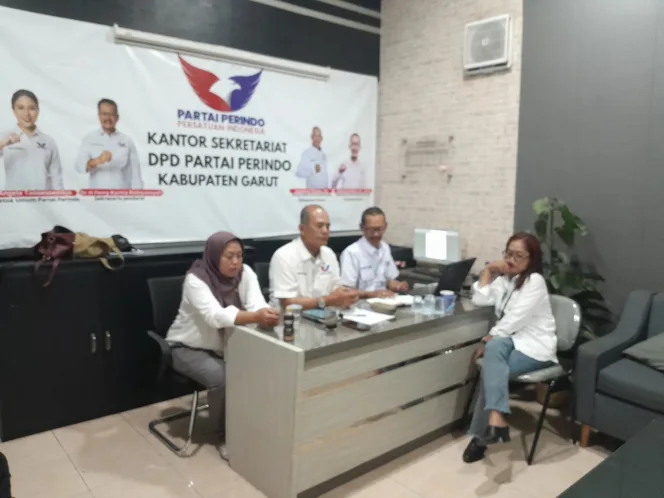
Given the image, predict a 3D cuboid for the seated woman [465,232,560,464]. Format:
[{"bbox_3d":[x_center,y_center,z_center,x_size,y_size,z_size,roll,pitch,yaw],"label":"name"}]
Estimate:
[{"bbox_3d":[1.013,0.520,2.850,0.740,1.220,0.500,-3,7,-30],"label":"seated woman"}]

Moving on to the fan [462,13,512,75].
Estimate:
[{"bbox_3d":[1.296,-1.691,4.143,0.380,0.400,0.110,6,8,42],"label":"fan"}]

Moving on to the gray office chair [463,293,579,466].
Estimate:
[{"bbox_3d":[1.131,0.723,2.932,0.510,0.800,0.460,-3,7,-30],"label":"gray office chair"}]

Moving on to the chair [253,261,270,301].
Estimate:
[{"bbox_3d":[-0.226,0.575,3.625,0.540,0.930,0.580,-5,8,-40],"label":"chair"}]

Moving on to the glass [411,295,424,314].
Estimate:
[{"bbox_3d":[0.496,0.320,2.878,0.068,0.097,0.068,0,6,0],"label":"glass"}]

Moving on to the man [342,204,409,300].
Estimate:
[{"bbox_3d":[0.323,0.378,3.618,0.520,1.330,0.750,-4,7,-33],"label":"man"}]

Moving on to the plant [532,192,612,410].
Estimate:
[{"bbox_3d":[1.643,0.359,3.439,0.540,1.420,0.500,6,8,42],"label":"plant"}]

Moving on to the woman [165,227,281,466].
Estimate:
[{"bbox_3d":[-0.607,0.518,2.839,0.740,1.210,0.520,5,8,38],"label":"woman"}]

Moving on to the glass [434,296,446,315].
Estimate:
[{"bbox_3d":[0.620,0.324,2.871,0.066,0.093,0.066,0,6,0],"label":"glass"}]

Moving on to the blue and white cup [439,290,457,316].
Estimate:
[{"bbox_3d":[0.666,0.305,2.868,0.092,0.130,0.092,0,6,0],"label":"blue and white cup"}]

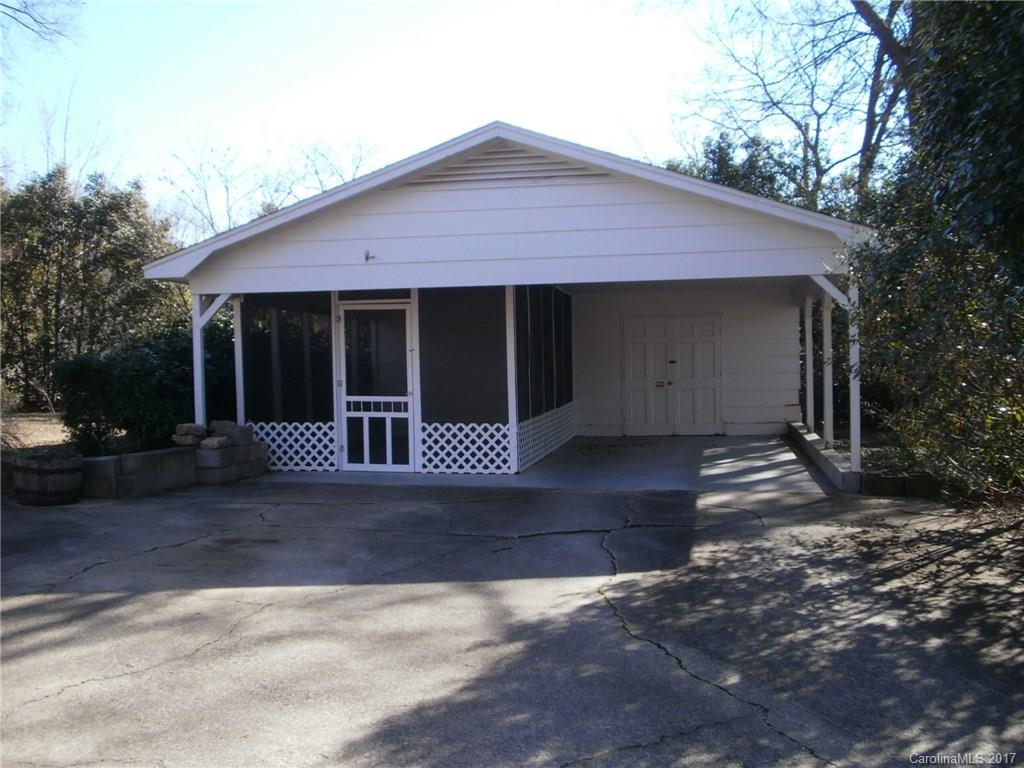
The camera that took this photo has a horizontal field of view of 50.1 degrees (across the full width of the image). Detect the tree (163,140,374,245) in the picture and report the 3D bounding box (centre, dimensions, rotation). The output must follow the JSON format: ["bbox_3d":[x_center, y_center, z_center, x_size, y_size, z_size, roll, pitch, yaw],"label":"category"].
[{"bbox_3d":[-6.631,-2.990,30.068,5.800,7.370,5.500,-1,2,11],"label":"tree"}]

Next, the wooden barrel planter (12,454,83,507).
[{"bbox_3d":[-4.670,0.946,10.993,0.650,0.460,0.650,-1,2,11],"label":"wooden barrel planter"}]

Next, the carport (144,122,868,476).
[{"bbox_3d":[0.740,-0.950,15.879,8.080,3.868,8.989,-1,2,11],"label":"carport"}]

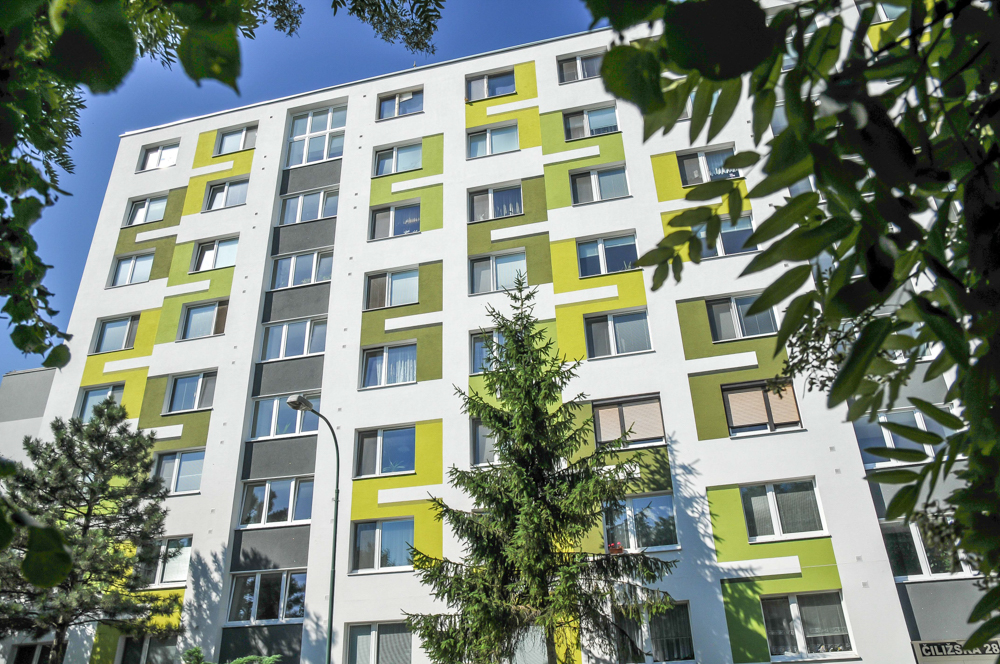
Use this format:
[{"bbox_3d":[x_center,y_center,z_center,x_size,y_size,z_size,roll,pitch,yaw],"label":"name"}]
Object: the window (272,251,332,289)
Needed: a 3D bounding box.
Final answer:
[{"bbox_3d":[-7.235,-2.316,24.410,2.480,1.409,0.198,-8,-26,12],"label":"window"}]

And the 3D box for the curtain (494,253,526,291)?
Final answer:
[{"bbox_3d":[0.390,-1.949,22.109,1.071,1.389,0.099,-8,-26,12],"label":"curtain"}]

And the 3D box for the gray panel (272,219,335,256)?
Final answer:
[{"bbox_3d":[-7.307,-3.556,25.000,2.620,1.250,0.140,-8,-26,12],"label":"gray panel"}]

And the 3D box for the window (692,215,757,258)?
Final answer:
[{"bbox_3d":[6.934,-2.903,20.768,1.782,1.407,0.160,-8,-26,12],"label":"window"}]

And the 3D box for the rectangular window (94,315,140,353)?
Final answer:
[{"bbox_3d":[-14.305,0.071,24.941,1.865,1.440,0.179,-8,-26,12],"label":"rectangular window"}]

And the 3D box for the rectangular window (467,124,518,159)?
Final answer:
[{"bbox_3d":[-0.253,-6.962,24.644,1.886,1.407,0.160,-8,-26,12],"label":"rectangular window"}]

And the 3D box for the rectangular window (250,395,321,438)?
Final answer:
[{"bbox_3d":[-7.036,2.725,21.945,2.580,1.470,0.160,-8,-26,12],"label":"rectangular window"}]

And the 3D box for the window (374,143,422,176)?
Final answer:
[{"bbox_3d":[-3.870,-6.455,25.389,1.883,1.407,0.160,-8,-26,12],"label":"window"}]

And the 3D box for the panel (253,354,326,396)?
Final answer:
[{"bbox_3d":[-7.106,1.507,22.572,2.688,1.243,0.150,-8,-26,12],"label":"panel"}]

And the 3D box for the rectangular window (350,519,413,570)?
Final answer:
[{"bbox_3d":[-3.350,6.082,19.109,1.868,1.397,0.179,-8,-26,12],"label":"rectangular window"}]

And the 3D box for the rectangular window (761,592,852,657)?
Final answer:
[{"bbox_3d":[7.305,6.997,15.851,1.902,1.457,0.150,-8,-26,12],"label":"rectangular window"}]

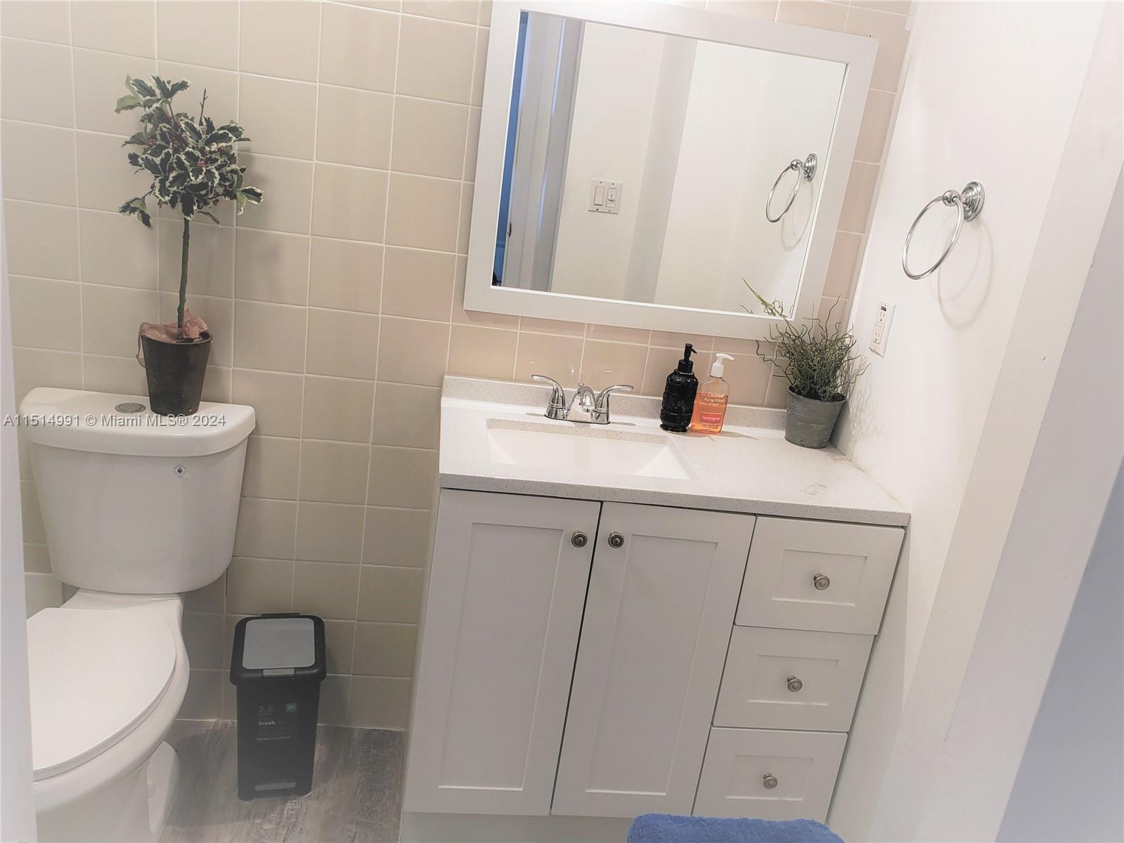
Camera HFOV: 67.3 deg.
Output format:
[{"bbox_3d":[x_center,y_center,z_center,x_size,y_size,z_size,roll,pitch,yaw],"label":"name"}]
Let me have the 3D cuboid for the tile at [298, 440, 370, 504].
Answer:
[{"bbox_3d":[-0.533,0.122,1.976,0.152,0.152,0.010,5,17,-10],"label":"tile"}]

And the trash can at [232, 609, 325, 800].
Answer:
[{"bbox_3d":[-0.661,0.663,1.960,0.195,0.340,0.250,3,17,-17],"label":"trash can"}]

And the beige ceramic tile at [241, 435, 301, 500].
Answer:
[{"bbox_3d":[-0.676,0.109,1.923,0.151,0.150,0.009,5,17,-9],"label":"beige ceramic tile"}]

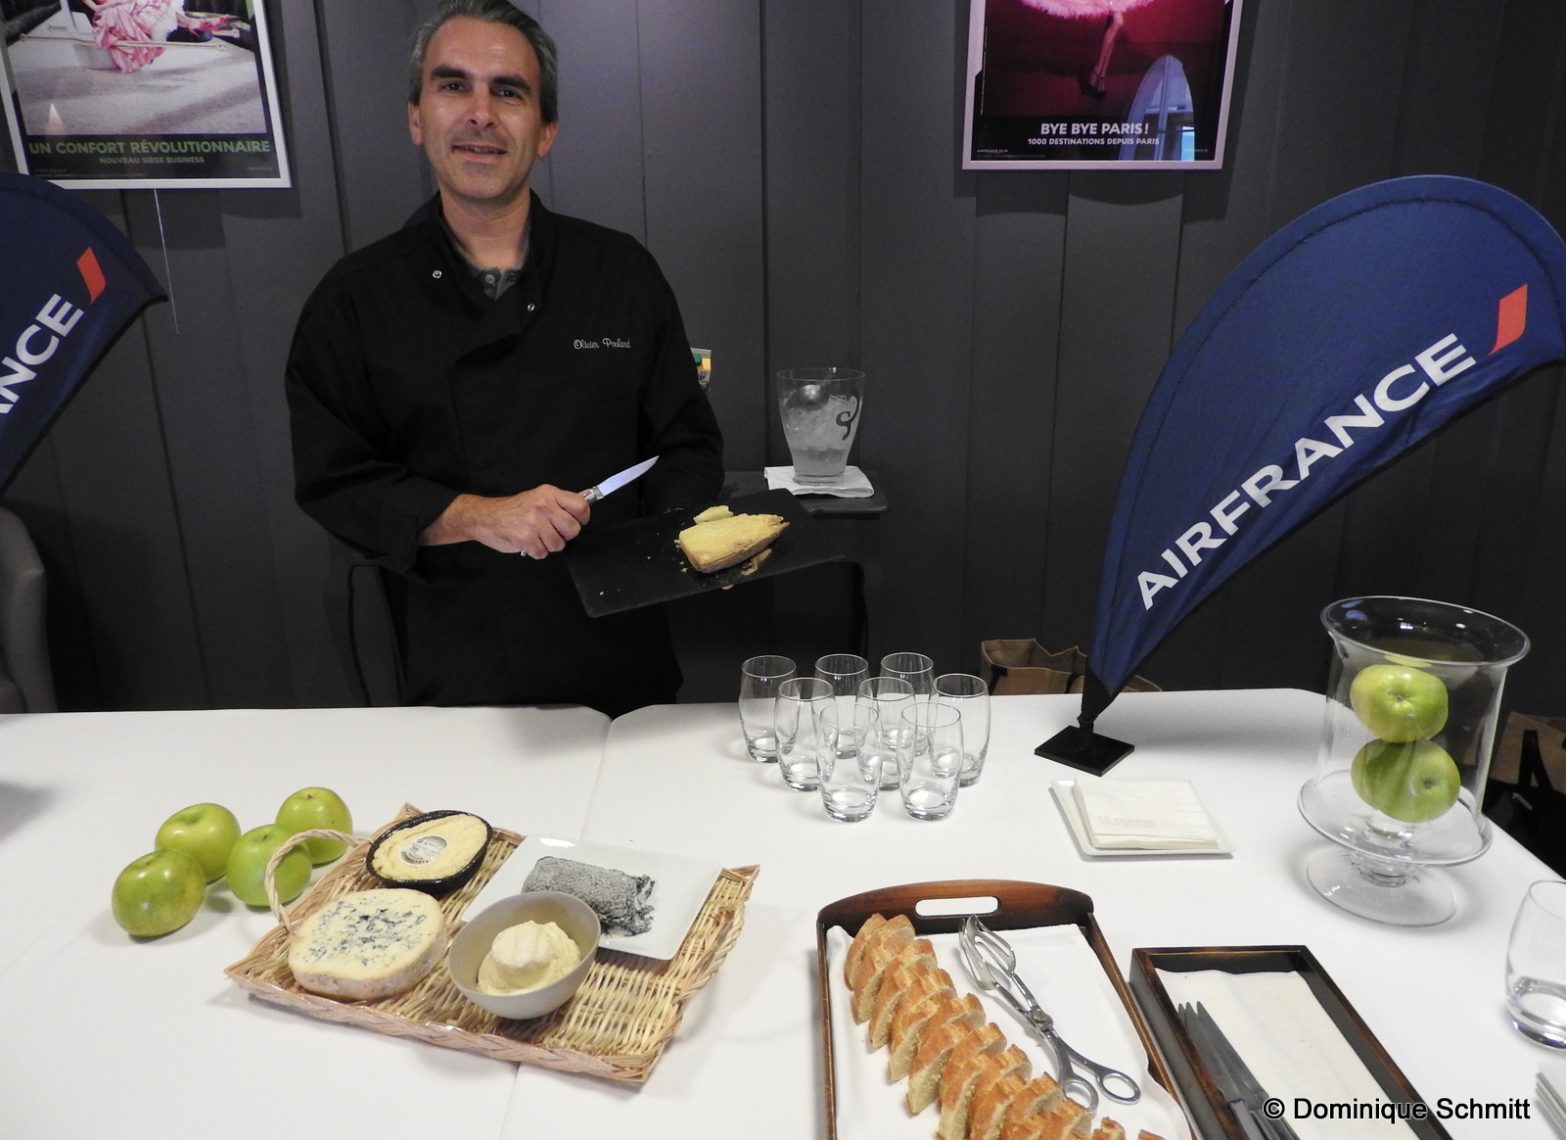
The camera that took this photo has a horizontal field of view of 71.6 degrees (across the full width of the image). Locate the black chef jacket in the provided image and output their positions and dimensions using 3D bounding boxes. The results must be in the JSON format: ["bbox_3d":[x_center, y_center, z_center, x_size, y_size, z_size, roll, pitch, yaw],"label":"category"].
[{"bbox_3d":[-0.394,-0.129,1.539,0.590,0.750,0.380,-4,17,-10],"label":"black chef jacket"}]

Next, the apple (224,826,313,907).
[{"bbox_3d":[-0.486,0.279,1.026,0.081,0.076,0.081,-1,17,0],"label":"apple"}]

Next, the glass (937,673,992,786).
[{"bbox_3d":[0.207,0.191,1.277,0.074,0.117,0.074,-1,17,0],"label":"glass"}]

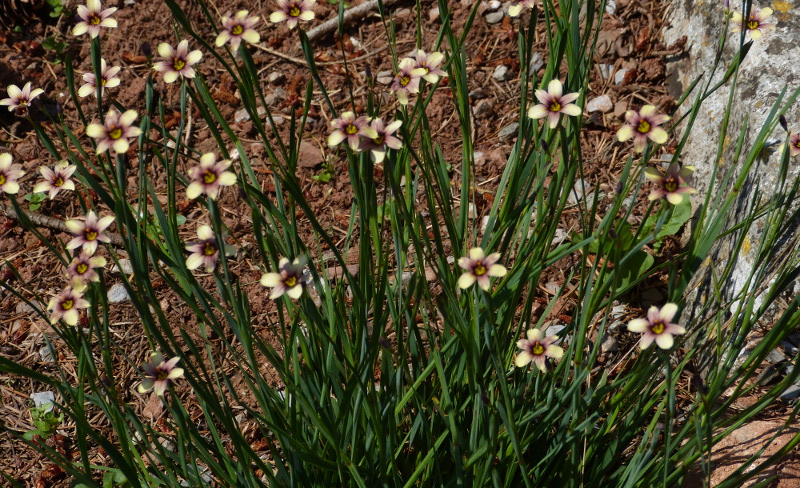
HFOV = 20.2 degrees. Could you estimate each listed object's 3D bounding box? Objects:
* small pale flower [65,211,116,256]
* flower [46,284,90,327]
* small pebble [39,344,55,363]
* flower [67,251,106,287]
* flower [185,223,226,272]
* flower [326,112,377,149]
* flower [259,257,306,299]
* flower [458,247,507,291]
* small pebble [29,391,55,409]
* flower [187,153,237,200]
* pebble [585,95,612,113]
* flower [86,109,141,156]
[{"bbox_3d":[-0.146,-0.005,1.060,0.024,0.023,0.009,-7,-4,-8],"label":"small pale flower"},{"bbox_3d":[-0.158,0.029,1.070,0.021,0.009,0.020,-8,85,-9],"label":"flower"},{"bbox_3d":[-0.201,0.063,1.280,0.009,0.008,0.011,0,40,0],"label":"small pebble"},{"bbox_3d":[-0.151,0.012,1.080,0.021,0.009,0.021,-7,85,-9],"label":"flower"},{"bbox_3d":[-0.091,0.002,1.060,0.023,0.023,0.009,-4,-5,-5],"label":"flower"},{"bbox_3d":[-0.025,-0.056,1.120,0.022,0.010,0.021,-1,81,-1],"label":"flower"},{"bbox_3d":[-0.056,0.017,1.100,0.024,0.010,0.024,7,68,8],"label":"flower"},{"bbox_3d":[0.039,0.012,1.060,0.023,0.009,0.022,2,84,2],"label":"flower"},{"bbox_3d":[-0.209,0.092,1.310,0.014,0.010,0.011,0,40,0],"label":"small pebble"},{"bbox_3d":[-0.093,-0.033,1.110,0.025,0.010,0.025,-8,79,-9],"label":"flower"},{"bbox_3d":[0.129,-0.091,1.450,0.018,0.010,0.014,0,40,0],"label":"pebble"},{"bbox_3d":[-0.140,-0.055,1.100,0.026,0.010,0.025,-7,80,-9],"label":"flower"}]

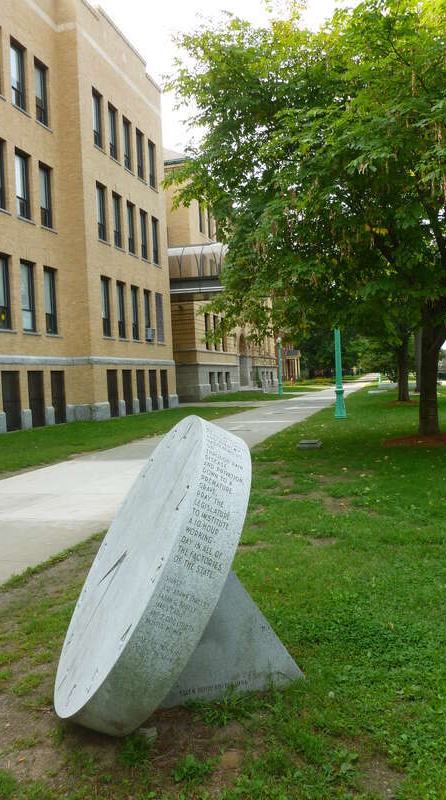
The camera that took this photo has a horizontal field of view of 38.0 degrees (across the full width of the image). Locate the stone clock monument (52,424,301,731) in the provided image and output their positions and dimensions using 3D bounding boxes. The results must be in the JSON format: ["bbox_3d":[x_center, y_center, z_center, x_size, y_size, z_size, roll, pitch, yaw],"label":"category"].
[{"bbox_3d":[-0.226,0.800,3.231,1.253,1.432,1.513,-3,2,-15],"label":"stone clock monument"}]

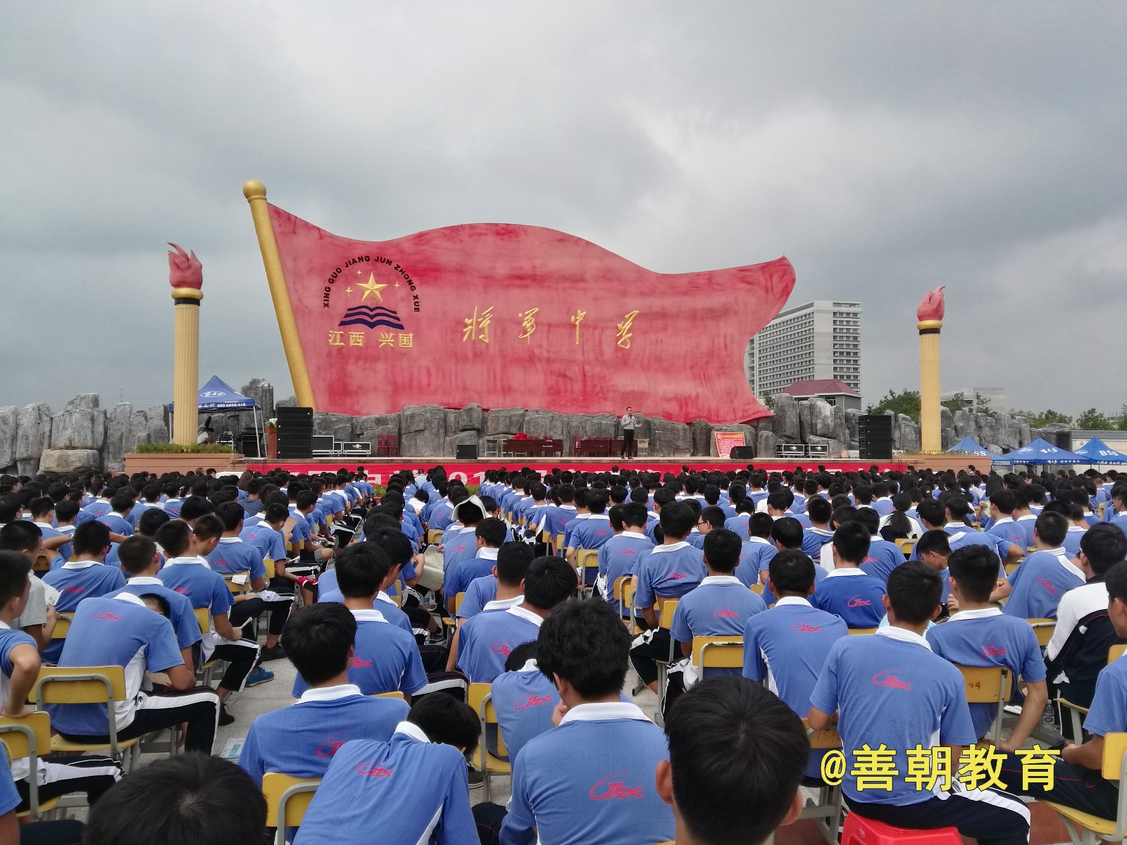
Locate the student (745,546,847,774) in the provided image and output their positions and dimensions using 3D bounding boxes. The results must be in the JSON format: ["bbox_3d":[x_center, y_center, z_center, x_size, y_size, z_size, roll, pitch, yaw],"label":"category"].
[{"bbox_3d":[0.894,1.127,3.500,0.480,1.270,0.780,0,-2,-4],"label":"student"}]

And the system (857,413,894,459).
[{"bbox_3d":[10.988,0.527,29.800,1.050,1.520,0.540,0,-2,-13],"label":"system"}]

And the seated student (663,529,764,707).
[{"bbox_3d":[0.690,1.105,4.050,0.550,1.250,0.800,0,-2,-6],"label":"seated student"}]

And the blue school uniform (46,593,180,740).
[{"bbox_3d":[-1.920,1.031,3.630,0.480,0.570,0.460,0,-2,12],"label":"blue school uniform"}]

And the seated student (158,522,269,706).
[{"bbox_3d":[-2.033,1.170,4.880,0.500,1.270,0.780,0,-2,14],"label":"seated student"}]

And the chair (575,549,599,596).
[{"bbox_3d":[0.280,1.483,7.270,0.390,0.790,0.450,0,-2,-8],"label":"chair"}]

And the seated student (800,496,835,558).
[{"bbox_3d":[2.040,1.224,6.850,0.460,1.260,0.820,0,-2,6],"label":"seated student"}]

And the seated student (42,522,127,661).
[{"bbox_3d":[-2.290,1.106,4.150,0.520,1.270,0.780,0,-2,-5],"label":"seated student"}]

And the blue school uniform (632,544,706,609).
[{"bbox_3d":[0.649,0.961,5.050,0.440,0.480,0.320,0,-2,-8],"label":"blue school uniform"}]

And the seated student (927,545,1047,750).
[{"bbox_3d":[1.665,1.121,3.500,0.500,1.280,0.780,0,-2,5],"label":"seated student"}]

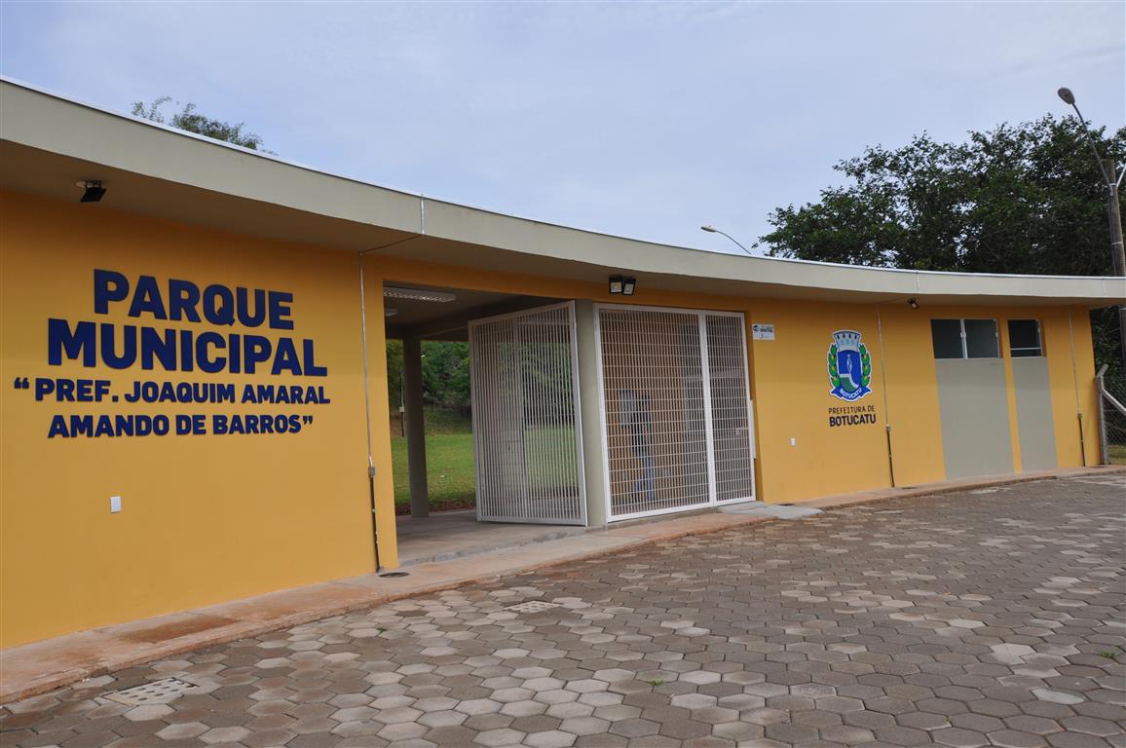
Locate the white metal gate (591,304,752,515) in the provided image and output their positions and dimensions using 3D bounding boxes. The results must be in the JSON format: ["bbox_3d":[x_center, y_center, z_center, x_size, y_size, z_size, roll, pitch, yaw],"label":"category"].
[{"bbox_3d":[1.690,0.500,12.060,2.994,2.889,0.060,0,-5,-39],"label":"white metal gate"}]

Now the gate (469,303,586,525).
[{"bbox_3d":[-0.529,0.586,11.497,2.044,2.889,0.060,-7,-5,42],"label":"gate"}]

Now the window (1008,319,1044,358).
[{"bbox_3d":[9.034,-0.672,16.618,0.991,0.747,0.080,-2,-4,-23],"label":"window"}]

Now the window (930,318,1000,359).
[{"bbox_3d":[7.537,-0.637,15.913,1.885,0.734,0.080,-1,-4,-26],"label":"window"}]

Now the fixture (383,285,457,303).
[{"bbox_3d":[-1.965,-1.025,10.915,0.260,0.075,1.270,-7,-5,44],"label":"fixture"}]

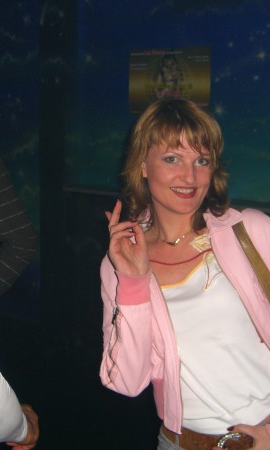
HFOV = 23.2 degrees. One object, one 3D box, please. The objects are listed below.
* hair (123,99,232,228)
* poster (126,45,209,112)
[{"bbox_3d":[0.088,-0.133,1.430,0.220,0.275,0.230,-6,10,-16],"label":"hair"},{"bbox_3d":[0.156,-0.667,3.050,0.420,0.292,0.010,6,11,29],"label":"poster"}]

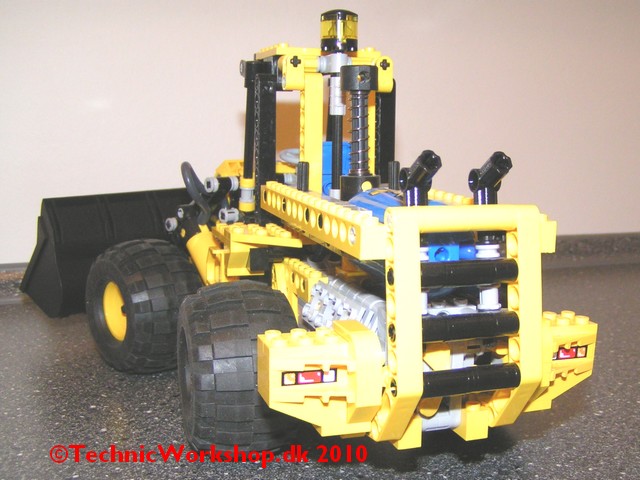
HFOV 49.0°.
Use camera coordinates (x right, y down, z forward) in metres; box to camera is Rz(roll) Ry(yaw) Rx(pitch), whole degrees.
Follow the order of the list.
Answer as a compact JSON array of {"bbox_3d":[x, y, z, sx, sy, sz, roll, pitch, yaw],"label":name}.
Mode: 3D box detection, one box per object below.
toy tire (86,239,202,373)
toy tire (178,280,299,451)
[{"bbox_3d":[-0.084,0.032,0.341,0.039,0.065,0.065,-9,15,-41],"label":"toy tire"},{"bbox_3d":[-0.032,0.048,0.266,0.039,0.065,0.065,-2,12,-17],"label":"toy tire"}]

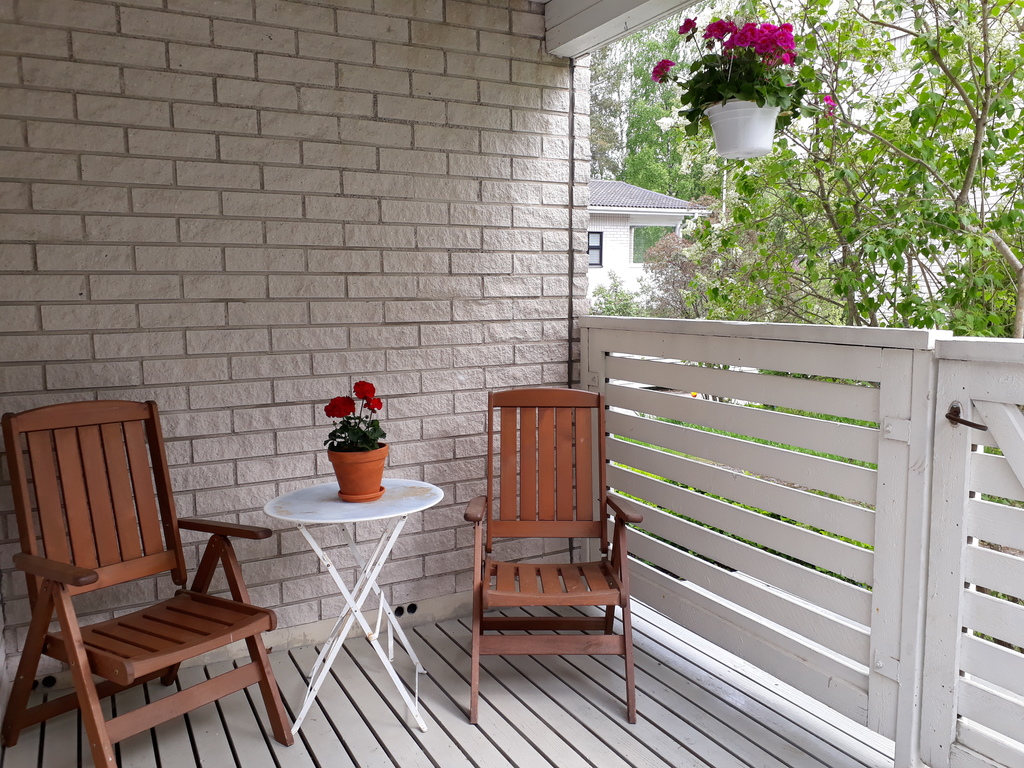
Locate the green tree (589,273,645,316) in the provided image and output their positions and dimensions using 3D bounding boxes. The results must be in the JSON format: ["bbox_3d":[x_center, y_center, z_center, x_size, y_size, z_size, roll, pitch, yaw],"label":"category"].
[{"bbox_3d":[3.170,-2.239,24.000,1.750,2.300,1.750,-1,6,0],"label":"green tree"}]

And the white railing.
[{"bbox_3d":[0.761,0.415,2.981,0.100,1.290,1.760,-4,7,-26],"label":"white railing"}]

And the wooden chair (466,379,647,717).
[{"bbox_3d":[0.136,0.565,2.904,0.585,1.030,0.720,-1,6,1],"label":"wooden chair"}]

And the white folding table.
[{"bbox_3d":[-0.519,0.744,2.732,0.590,0.725,0.590,-1,6,-1],"label":"white folding table"}]

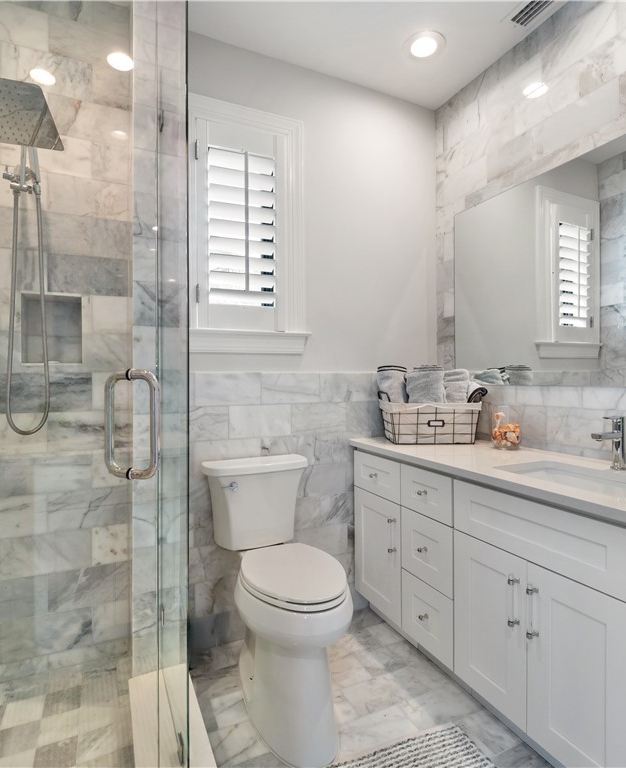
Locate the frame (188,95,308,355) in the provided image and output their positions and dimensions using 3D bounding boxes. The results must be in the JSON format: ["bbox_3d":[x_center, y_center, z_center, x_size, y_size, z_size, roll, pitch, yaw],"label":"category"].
[{"bbox_3d":[-0.297,-0.707,1.871,0.636,1.132,0.070,0,1,-25],"label":"frame"}]

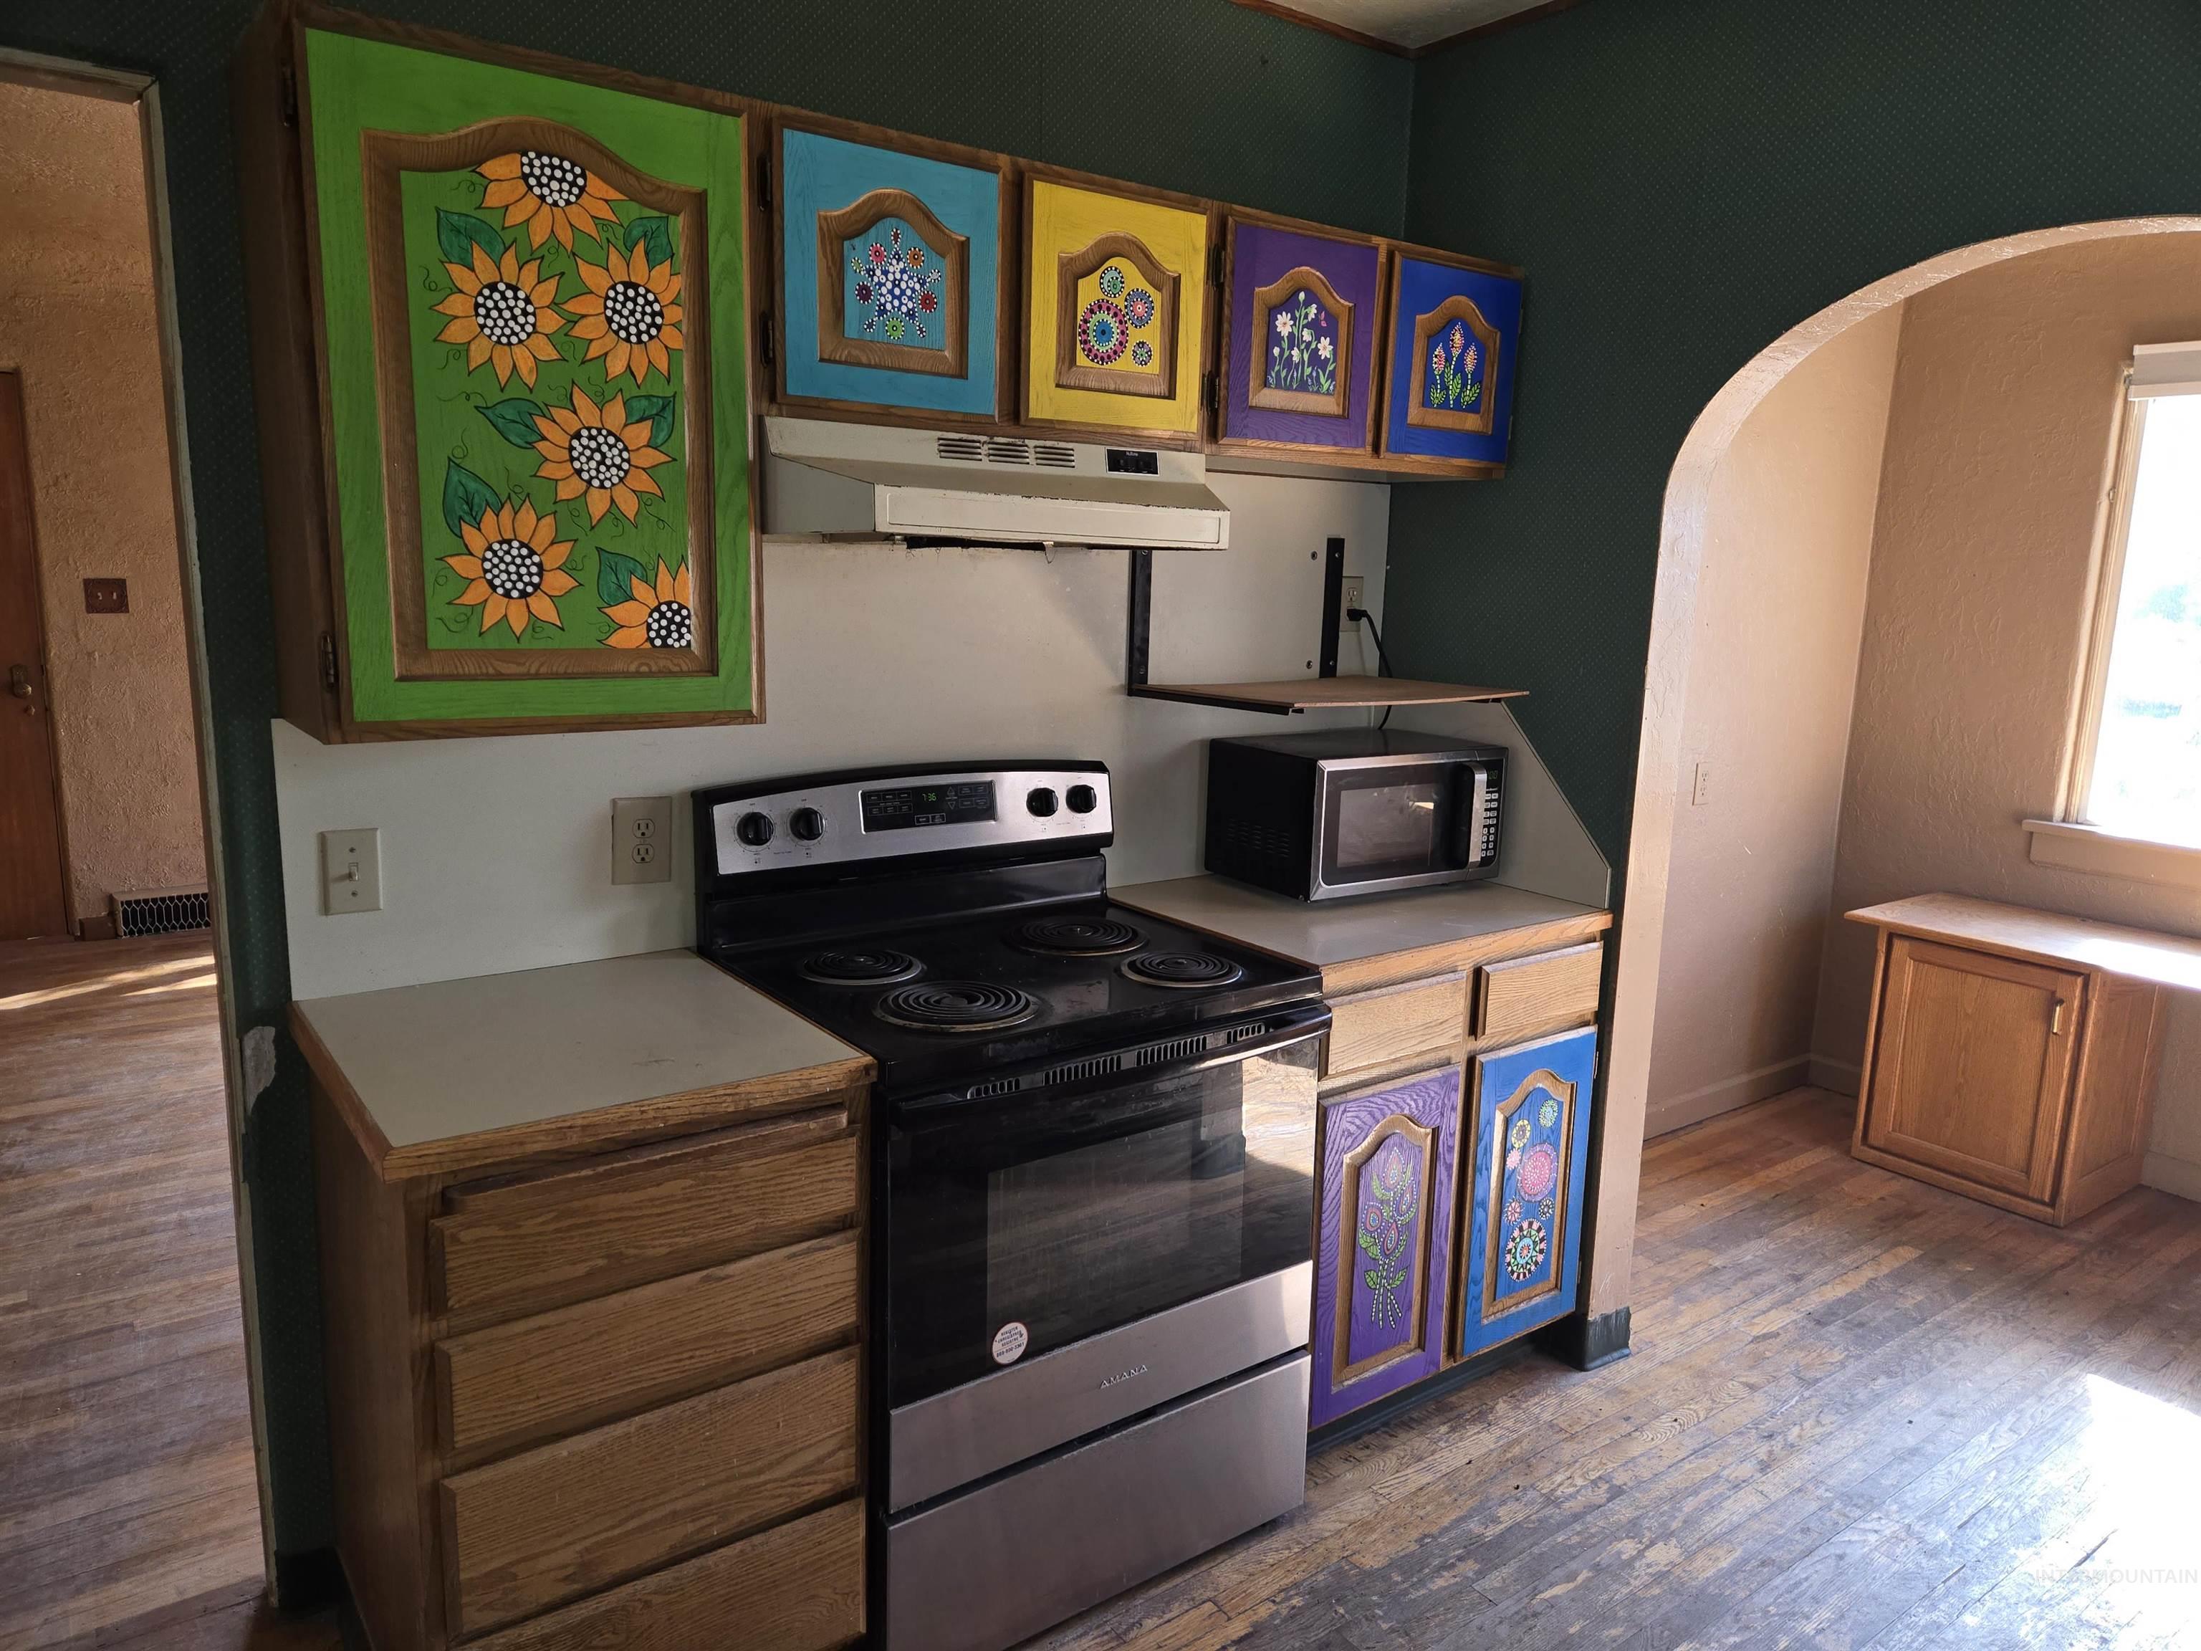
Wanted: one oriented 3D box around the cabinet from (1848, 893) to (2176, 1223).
[{"bbox_3d":[2.397,0.600,3.885,0.491,0.667,0.548,-6,12,-35],"label":"cabinet"}]

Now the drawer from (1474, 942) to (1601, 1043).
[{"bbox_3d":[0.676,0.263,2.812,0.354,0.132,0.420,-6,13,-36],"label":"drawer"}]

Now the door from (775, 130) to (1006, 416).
[{"bbox_3d":[-0.287,-0.746,2.009,0.340,0.349,0.022,-6,12,-36],"label":"door"}]

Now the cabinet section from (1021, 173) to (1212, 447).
[{"bbox_3d":[0.021,-0.775,2.225,0.341,0.348,0.020,-6,12,-35],"label":"cabinet section"}]

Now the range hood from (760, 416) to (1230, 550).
[{"bbox_3d":[-0.189,-0.508,2.218,0.760,0.164,0.479,-6,12,-35],"label":"range hood"}]

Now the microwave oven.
[{"bbox_3d":[0.507,-0.024,2.892,0.500,0.272,0.335,-5,13,-34],"label":"microwave oven"}]

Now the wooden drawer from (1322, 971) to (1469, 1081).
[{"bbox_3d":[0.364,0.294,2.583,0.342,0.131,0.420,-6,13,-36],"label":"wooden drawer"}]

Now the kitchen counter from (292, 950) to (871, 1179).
[{"bbox_3d":[-0.692,0.283,1.916,0.563,0.036,0.618,-6,12,-35],"label":"kitchen counter"}]

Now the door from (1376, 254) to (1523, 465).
[{"bbox_3d":[0.644,-0.844,2.681,0.339,0.349,0.022,-6,12,-36],"label":"door"}]

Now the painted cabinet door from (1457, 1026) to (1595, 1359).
[{"bbox_3d":[0.789,0.678,2.716,0.333,0.580,0.022,-6,12,-36],"label":"painted cabinet door"}]

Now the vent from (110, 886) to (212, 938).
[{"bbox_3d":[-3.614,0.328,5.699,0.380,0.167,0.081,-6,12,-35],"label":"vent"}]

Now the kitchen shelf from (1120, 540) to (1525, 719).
[{"bbox_3d":[0.442,-0.390,2.747,0.667,0.306,0.412,-6,12,-35],"label":"kitchen shelf"}]

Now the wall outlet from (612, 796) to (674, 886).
[{"bbox_3d":[-0.686,0.025,2.201,0.090,0.131,0.012,-6,13,-36],"label":"wall outlet"}]

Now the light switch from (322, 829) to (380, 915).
[{"bbox_3d":[-1.005,0.064,1.967,0.071,0.113,0.015,-6,13,-36],"label":"light switch"}]

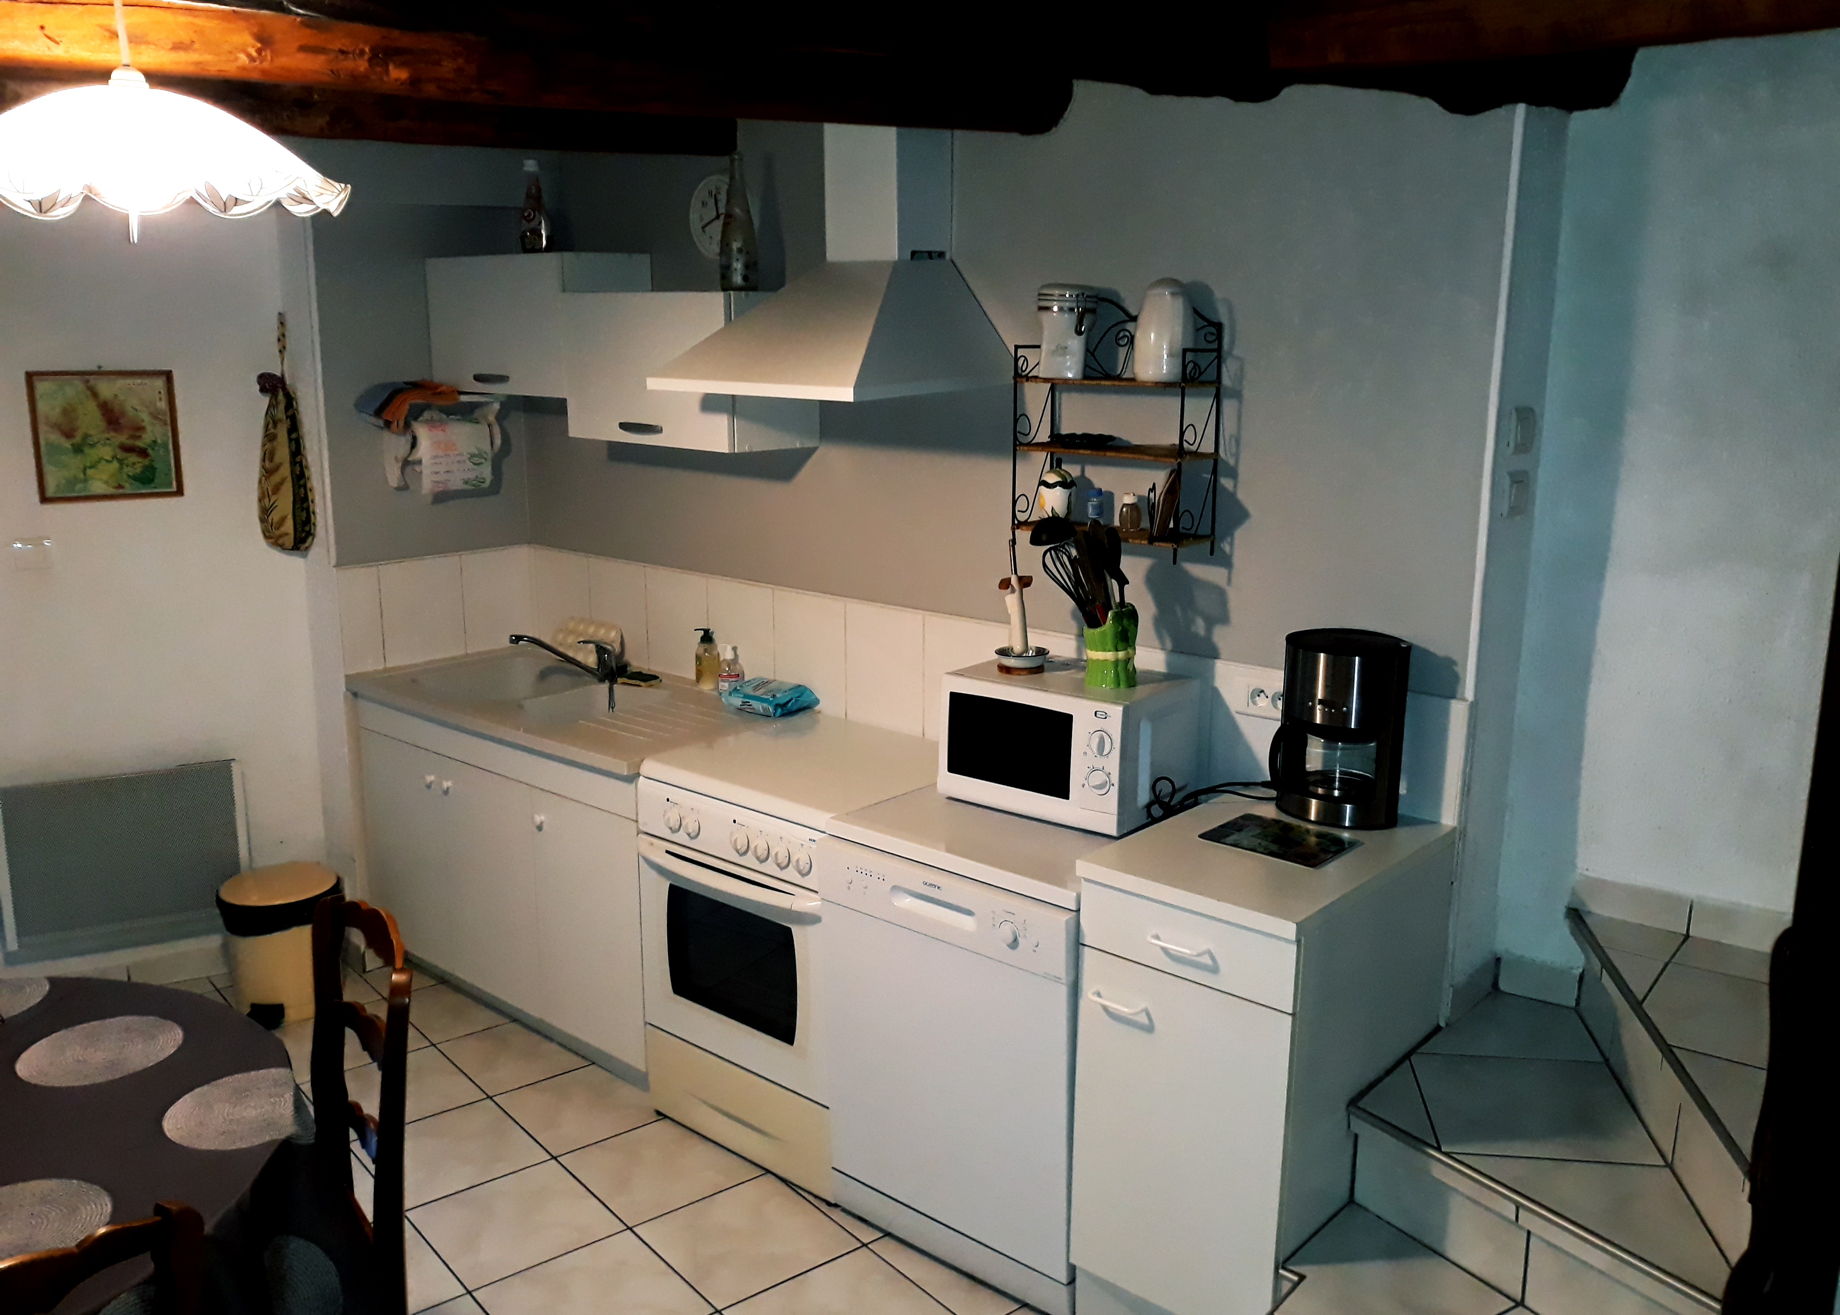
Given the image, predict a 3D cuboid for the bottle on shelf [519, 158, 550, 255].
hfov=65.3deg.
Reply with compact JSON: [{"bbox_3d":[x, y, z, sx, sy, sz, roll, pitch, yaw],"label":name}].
[{"bbox_3d":[-1.009,-1.184,3.768,0.076,0.234,0.076,11,16,40],"label":"bottle on shelf"}]

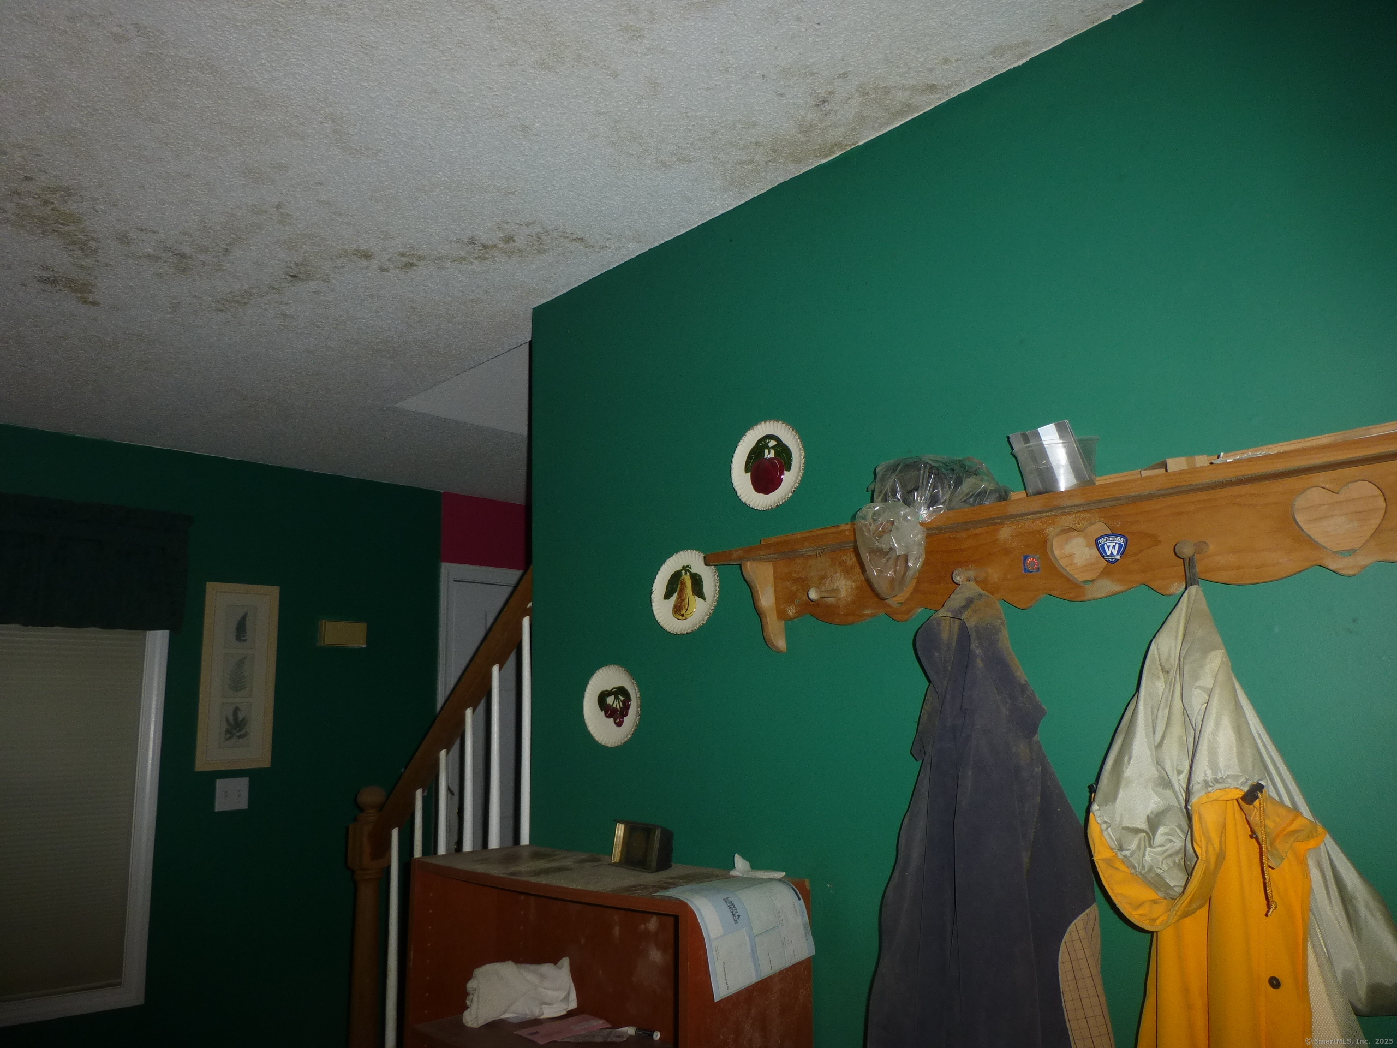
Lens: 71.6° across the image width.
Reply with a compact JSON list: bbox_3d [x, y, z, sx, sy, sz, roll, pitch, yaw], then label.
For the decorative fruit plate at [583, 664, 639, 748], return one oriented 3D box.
[{"bbox_3d":[-0.178,0.384,2.049,0.174,0.171,0.025,-12,-15,43],"label":"decorative fruit plate"}]

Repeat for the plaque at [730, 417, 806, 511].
[{"bbox_3d":[0.133,-0.109,1.816,0.174,0.171,0.025,-12,-15,43],"label":"plaque"}]

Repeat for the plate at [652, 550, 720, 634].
[{"bbox_3d":[-0.022,0.136,1.931,0.174,0.171,0.025,-12,-15,43],"label":"plate"}]

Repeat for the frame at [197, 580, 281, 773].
[{"bbox_3d":[-1.746,0.576,3.678,0.020,0.695,0.272,-12,-15,43],"label":"frame"}]

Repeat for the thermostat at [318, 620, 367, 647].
[{"bbox_3d":[-1.447,0.448,3.943,0.053,0.102,0.178,-12,-15,43],"label":"thermostat"}]

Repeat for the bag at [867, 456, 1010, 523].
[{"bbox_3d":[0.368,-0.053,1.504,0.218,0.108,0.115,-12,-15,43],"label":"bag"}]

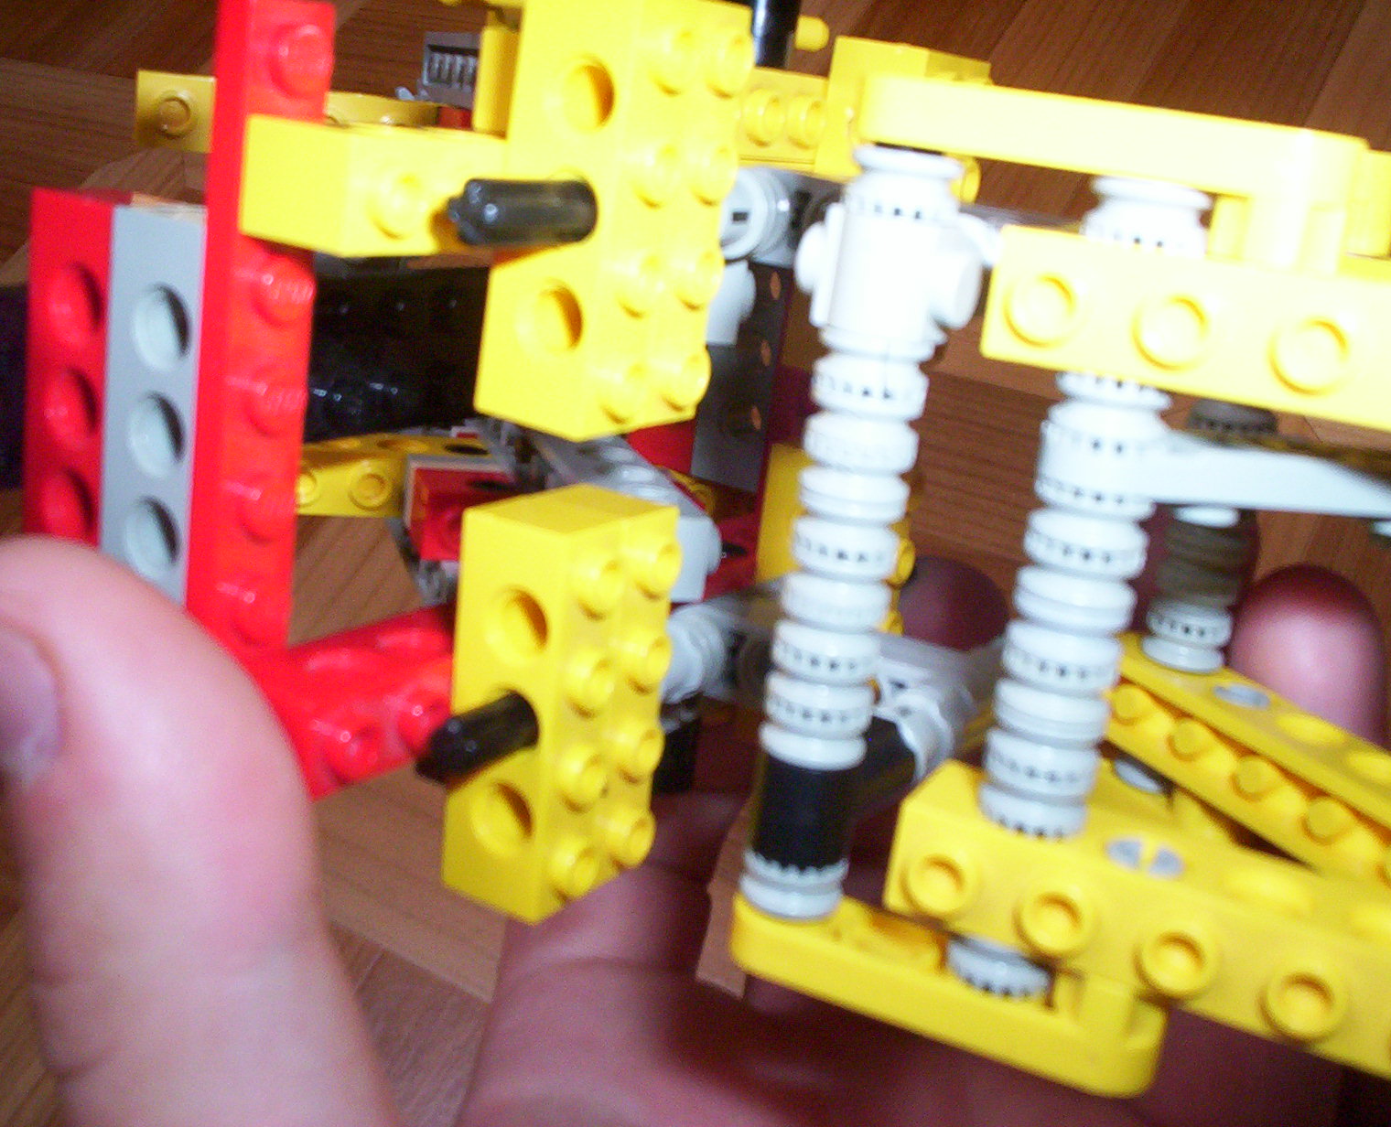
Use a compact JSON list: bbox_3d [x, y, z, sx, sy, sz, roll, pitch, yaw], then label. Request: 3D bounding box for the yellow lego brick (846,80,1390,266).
[{"bbox_3d":[0.025,-0.024,0.102,0.032,0.008,0.008,16,20,28],"label":"yellow lego brick"}]

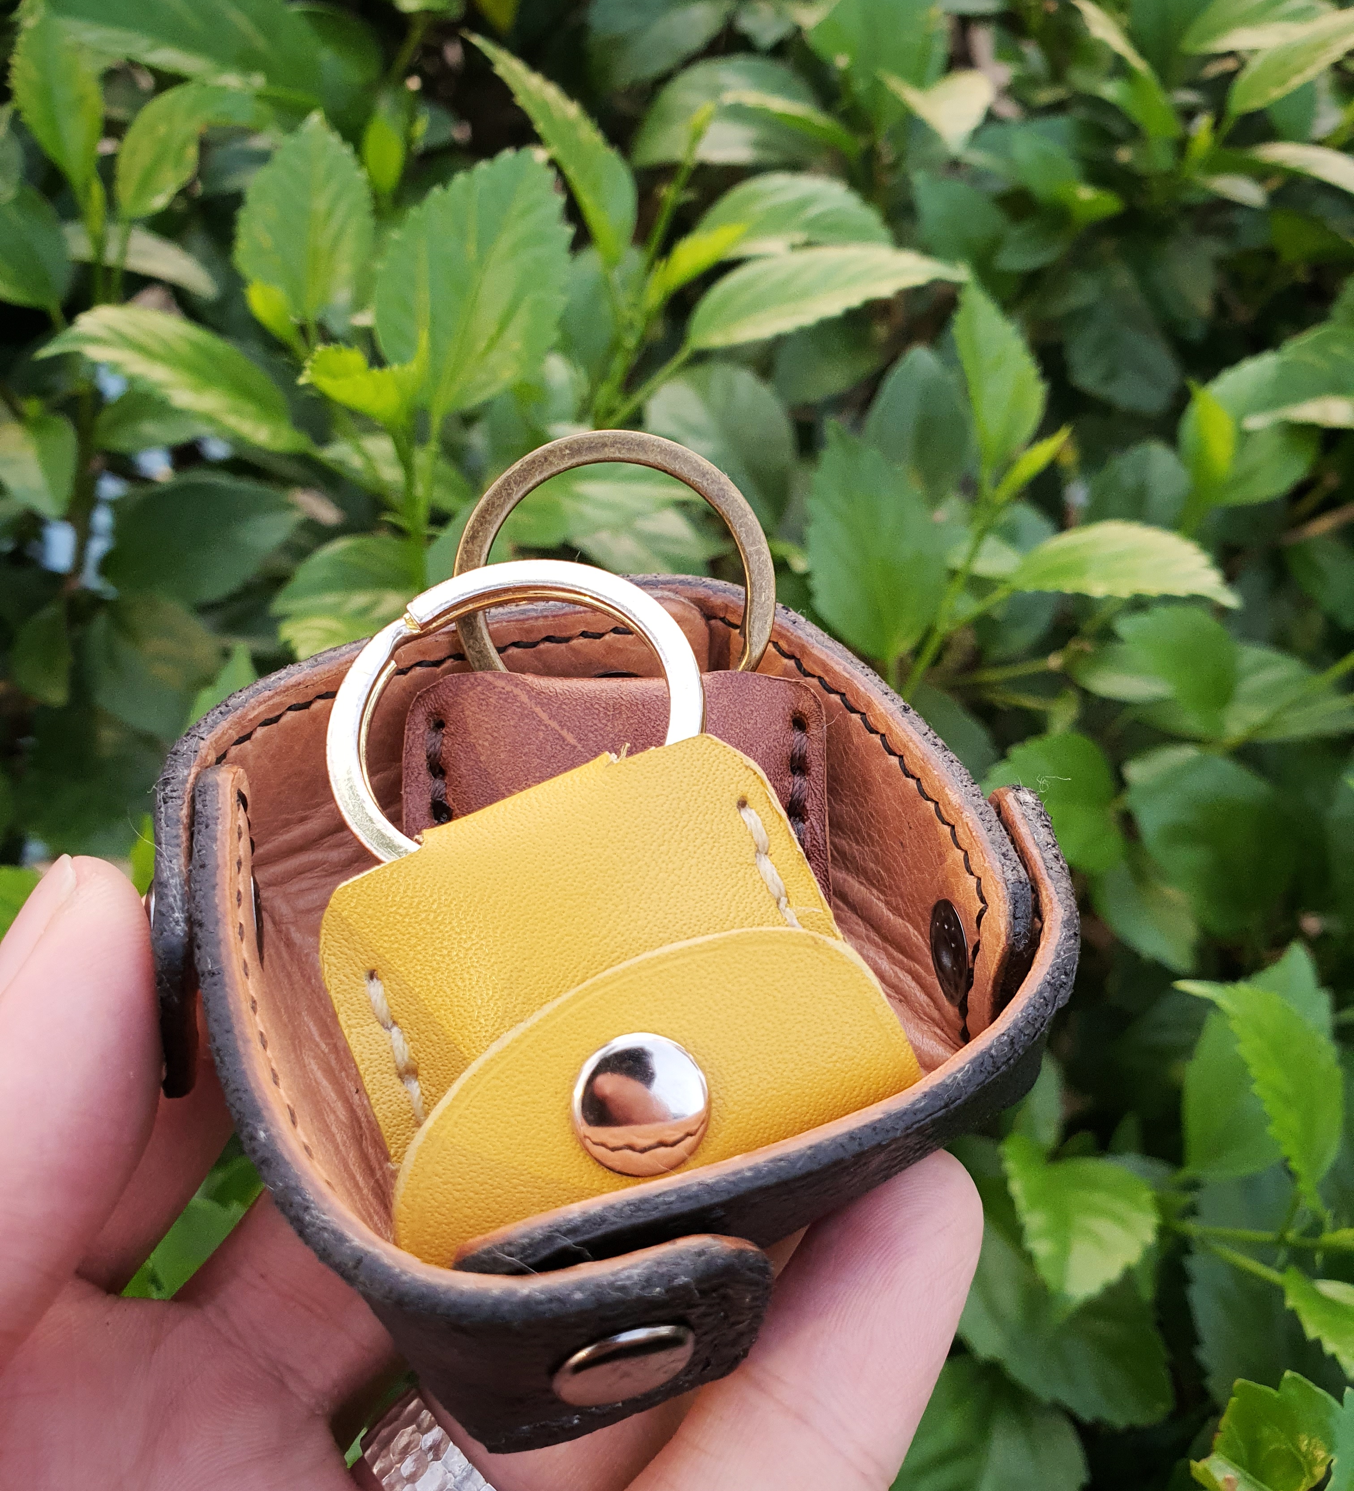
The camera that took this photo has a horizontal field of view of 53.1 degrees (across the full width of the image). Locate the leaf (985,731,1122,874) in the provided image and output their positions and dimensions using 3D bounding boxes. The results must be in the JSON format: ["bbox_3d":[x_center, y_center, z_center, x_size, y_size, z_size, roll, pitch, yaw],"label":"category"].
[{"bbox_3d":[0.106,0.018,0.390,0.042,0.012,0.048,30,58,13],"label":"leaf"}]

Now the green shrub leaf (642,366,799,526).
[{"bbox_3d":[0.014,-0.095,0.430,0.045,0.012,0.061,-25,66,-5],"label":"green shrub leaf"}]

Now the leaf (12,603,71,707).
[{"bbox_3d":[-0.220,-0.031,0.470,0.024,0.010,0.042,-18,62,22],"label":"leaf"}]

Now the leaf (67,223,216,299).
[{"bbox_3d":[-0.171,-0.154,0.430,0.049,0.012,0.028,13,39,3],"label":"leaf"}]

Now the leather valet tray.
[{"bbox_3d":[-0.009,0.021,0.150,0.075,0.037,0.075,-22,47,-23],"label":"leather valet tray"}]

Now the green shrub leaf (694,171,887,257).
[{"bbox_3d":[0.035,-0.160,0.410,0.060,0.014,0.036,-2,39,-2],"label":"green shrub leaf"}]

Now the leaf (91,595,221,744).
[{"bbox_3d":[-0.178,-0.026,0.460,0.044,0.010,0.056,-38,73,-22],"label":"leaf"}]

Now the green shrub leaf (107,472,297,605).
[{"bbox_3d":[-0.158,-0.069,0.450,0.065,0.012,0.044,-7,66,-10],"label":"green shrub leaf"}]

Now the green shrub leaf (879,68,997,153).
[{"bbox_3d":[0.097,-0.234,0.500,0.042,0.014,0.028,15,74,-2],"label":"green shrub leaf"}]

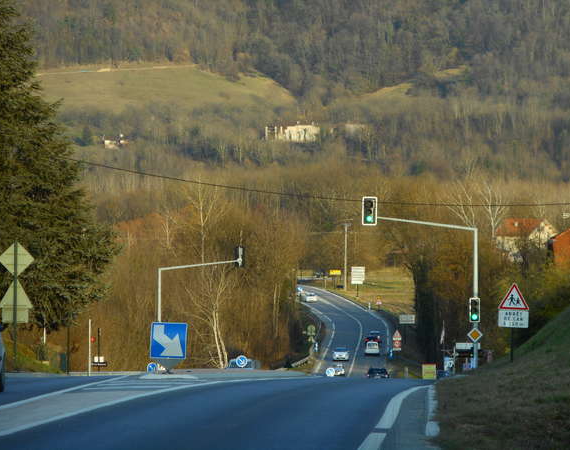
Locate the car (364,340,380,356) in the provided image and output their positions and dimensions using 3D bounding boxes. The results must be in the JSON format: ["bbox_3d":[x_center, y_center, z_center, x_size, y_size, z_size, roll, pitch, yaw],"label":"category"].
[{"bbox_3d":[10.308,14.594,407.000,1.720,1.720,4.200,0,0,2],"label":"car"}]

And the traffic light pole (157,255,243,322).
[{"bbox_3d":[-3.851,4.125,158.000,3.950,5.900,0.400,0,0,2],"label":"traffic light pole"}]

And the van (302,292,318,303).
[{"bbox_3d":[4.010,11.963,572.000,1.800,1.600,4.400,0,0,-14],"label":"van"}]

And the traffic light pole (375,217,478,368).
[{"bbox_3d":[4.678,2.396,113.000,3.350,5.300,0.400,0,0,2],"label":"traffic light pole"}]

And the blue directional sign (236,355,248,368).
[{"bbox_3d":[-1.716,5.442,138.000,0.470,0.470,0.070,0,0,0],"label":"blue directional sign"}]

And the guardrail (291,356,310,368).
[{"bbox_3d":[1.625,14.063,352.000,0.350,0.800,28.000,0,0,3],"label":"guardrail"}]

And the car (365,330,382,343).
[{"bbox_3d":[10.978,13.917,430.000,1.800,1.500,4.300,0,0,1],"label":"car"}]

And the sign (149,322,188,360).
[{"bbox_3d":[-2.340,2.344,70.000,0.720,0.720,0.100,3,0,-1],"label":"sign"}]

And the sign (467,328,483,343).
[{"bbox_3d":[6.179,3.586,112.500,0.490,0.490,0.060,0,0,2],"label":"sign"}]

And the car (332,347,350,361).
[{"bbox_3d":[6.107,14.003,376.000,1.760,1.480,4.200,0,0,2],"label":"car"}]

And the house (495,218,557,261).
[{"bbox_3d":[48.069,2.886,690.000,8.700,8.300,10.200,0,0,-38],"label":"house"}]

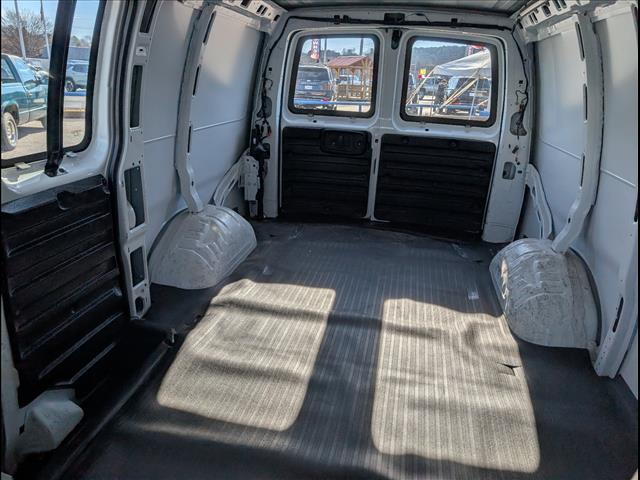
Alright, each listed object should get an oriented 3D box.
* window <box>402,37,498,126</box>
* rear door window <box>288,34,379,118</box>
[{"bbox_3d":[0.801,-0.951,2.684,0.579,0.494,0.050,6,25,10],"label":"window"},{"bbox_3d":[0.080,-1.032,2.805,0.568,0.484,0.050,6,25,10],"label":"rear door window"}]

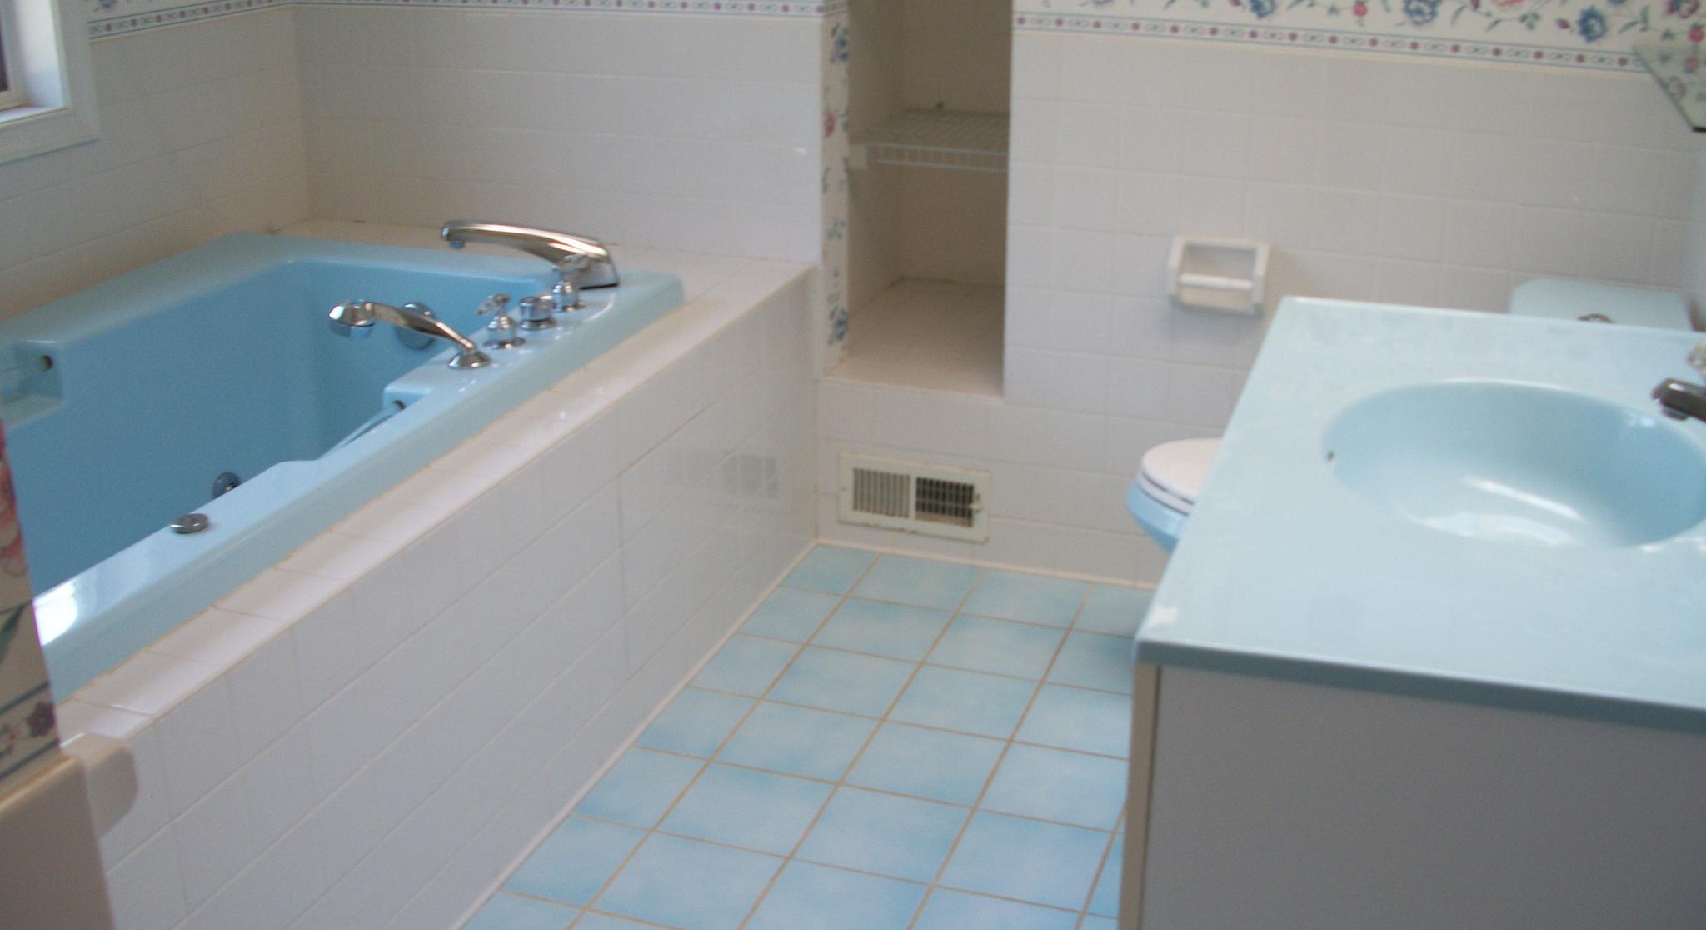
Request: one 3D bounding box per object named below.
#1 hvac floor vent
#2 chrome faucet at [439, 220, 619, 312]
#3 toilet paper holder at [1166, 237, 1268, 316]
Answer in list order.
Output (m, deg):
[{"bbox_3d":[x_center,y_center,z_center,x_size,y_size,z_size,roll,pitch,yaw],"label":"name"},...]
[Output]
[{"bbox_3d":[0.109,0.065,3.205,0.293,0.142,0.020,7,22,18],"label":"hvac floor vent"},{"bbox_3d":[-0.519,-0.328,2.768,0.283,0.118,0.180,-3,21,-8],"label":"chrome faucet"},{"bbox_3d":[0.604,-0.302,2.851,0.157,0.124,0.070,7,22,18],"label":"toilet paper holder"}]

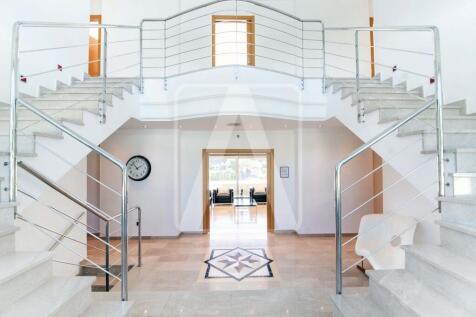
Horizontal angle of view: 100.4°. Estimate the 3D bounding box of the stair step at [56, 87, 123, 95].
[{"bbox_3d":[-2.295,-0.998,3.209,1.040,0.180,0.300,0,-1,-1],"label":"stair step"}]

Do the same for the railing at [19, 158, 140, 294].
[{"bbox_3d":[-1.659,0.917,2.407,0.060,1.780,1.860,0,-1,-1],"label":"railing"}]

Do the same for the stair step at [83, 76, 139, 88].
[{"bbox_3d":[-2.303,-1.364,3.754,1.040,0.180,0.300,0,-1,-1],"label":"stair step"}]

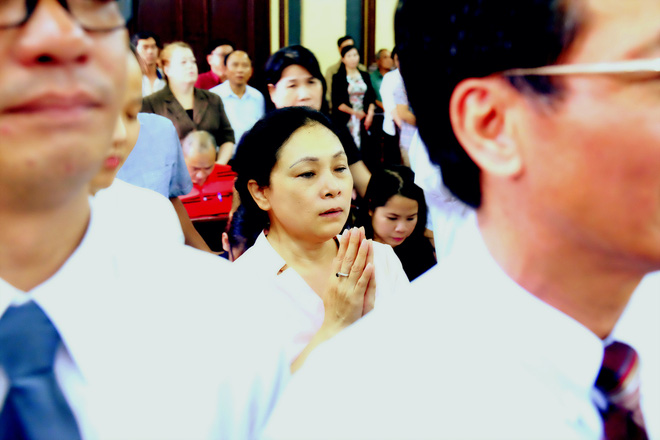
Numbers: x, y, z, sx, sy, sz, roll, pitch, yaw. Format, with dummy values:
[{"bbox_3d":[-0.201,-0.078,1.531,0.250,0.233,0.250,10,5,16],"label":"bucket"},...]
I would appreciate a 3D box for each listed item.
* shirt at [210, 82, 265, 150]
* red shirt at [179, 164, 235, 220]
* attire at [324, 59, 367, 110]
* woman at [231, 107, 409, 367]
[{"bbox_3d":[-0.644,-0.675,5.721,0.460,0.620,0.270,-2,13,-10],"label":"shirt"},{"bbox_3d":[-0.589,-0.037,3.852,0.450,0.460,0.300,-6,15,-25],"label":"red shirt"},{"bbox_3d":[0.153,-1.300,8.171,0.460,0.620,0.270,-3,14,-15],"label":"attire"},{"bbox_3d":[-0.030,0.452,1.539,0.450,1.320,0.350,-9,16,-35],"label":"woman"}]

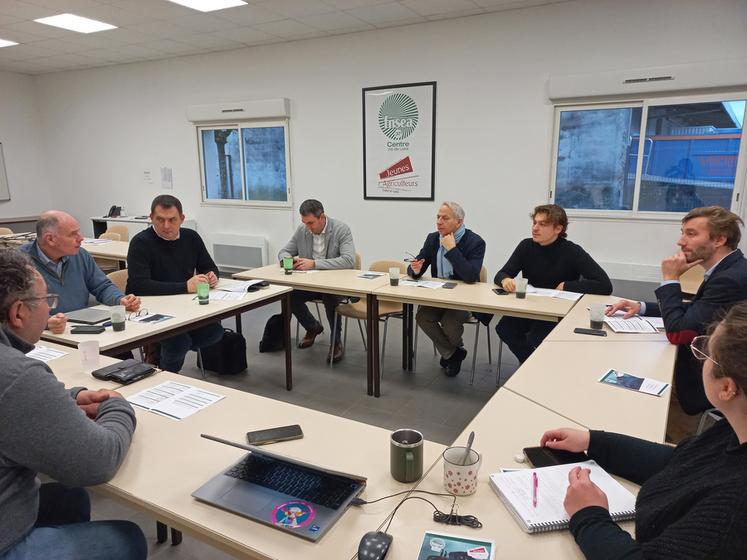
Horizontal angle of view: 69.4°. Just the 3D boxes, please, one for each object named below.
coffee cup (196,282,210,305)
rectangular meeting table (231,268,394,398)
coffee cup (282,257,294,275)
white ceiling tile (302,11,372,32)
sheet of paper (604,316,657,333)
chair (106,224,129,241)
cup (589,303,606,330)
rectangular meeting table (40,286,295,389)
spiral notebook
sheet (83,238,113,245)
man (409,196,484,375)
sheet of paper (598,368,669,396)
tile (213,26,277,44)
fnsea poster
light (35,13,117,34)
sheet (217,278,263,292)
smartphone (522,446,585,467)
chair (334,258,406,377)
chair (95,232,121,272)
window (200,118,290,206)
[{"bbox_3d":[-1.014,0.086,3.223,0.073,0.114,0.073,0,11,0],"label":"coffee cup"},{"bbox_3d":[-0.412,0.330,4.149,1.215,0.745,0.590,6,13,28],"label":"rectangular meeting table"},{"bbox_3d":[-0.653,-0.106,4.135,0.076,0.124,0.076,0,12,0],"label":"coffee cup"},{"bbox_3d":[-0.442,-2.699,5.615,0.600,0.020,0.600,6,14,28],"label":"white ceiling tile"},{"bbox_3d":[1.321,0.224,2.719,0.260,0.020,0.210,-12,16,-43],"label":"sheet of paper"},{"bbox_3d":[-3.350,-0.245,6.749,0.470,0.800,0.520,6,14,28],"label":"chair"},{"bbox_3d":[1.138,0.184,2.717,0.078,0.124,0.078,6,14,28],"label":"cup"},{"bbox_3d":[-1.206,0.512,3.329,0.705,0.740,1.433,6,13,28],"label":"rectangular meeting table"},{"bbox_3d":[0.482,0.531,1.349,0.312,0.018,0.225,-3,12,-12],"label":"spiral notebook"},{"bbox_3d":[-2.982,-0.417,5.826,0.297,0.004,0.210,11,16,42],"label":"sheet"},{"bbox_3d":[0.544,0.083,3.986,0.530,1.280,0.700,8,15,37],"label":"man"},{"bbox_3d":[0.963,0.377,1.990,0.212,0.003,0.150,11,16,44],"label":"sheet of paper"},{"bbox_3d":[-1.475,-2.784,6.115,0.600,0.020,0.600,6,13,28],"label":"tile"},{"bbox_3d":[0.274,-1.535,6.090,0.900,1.260,0.030,5,13,27],"label":"fnsea poster"},{"bbox_3d":[-3.127,-2.716,5.693,0.590,0.030,0.600,5,13,27],"label":"light"},{"bbox_3d":[-0.954,0.023,3.731,0.290,0.040,0.250,6,13,27],"label":"sheet"},{"bbox_3d":[0.516,0.499,1.516,0.160,0.010,0.080,-1,12,-5],"label":"smartphone"},{"bbox_3d":[-0.004,0.279,4.251,0.470,0.800,0.530,7,14,34],"label":"chair"},{"bbox_3d":[-3.160,-0.134,6.383,0.470,0.790,0.500,6,13,27],"label":"chair"},{"bbox_3d":[-1.710,-1.514,7.065,1.490,1.060,0.080,6,13,27],"label":"window"}]

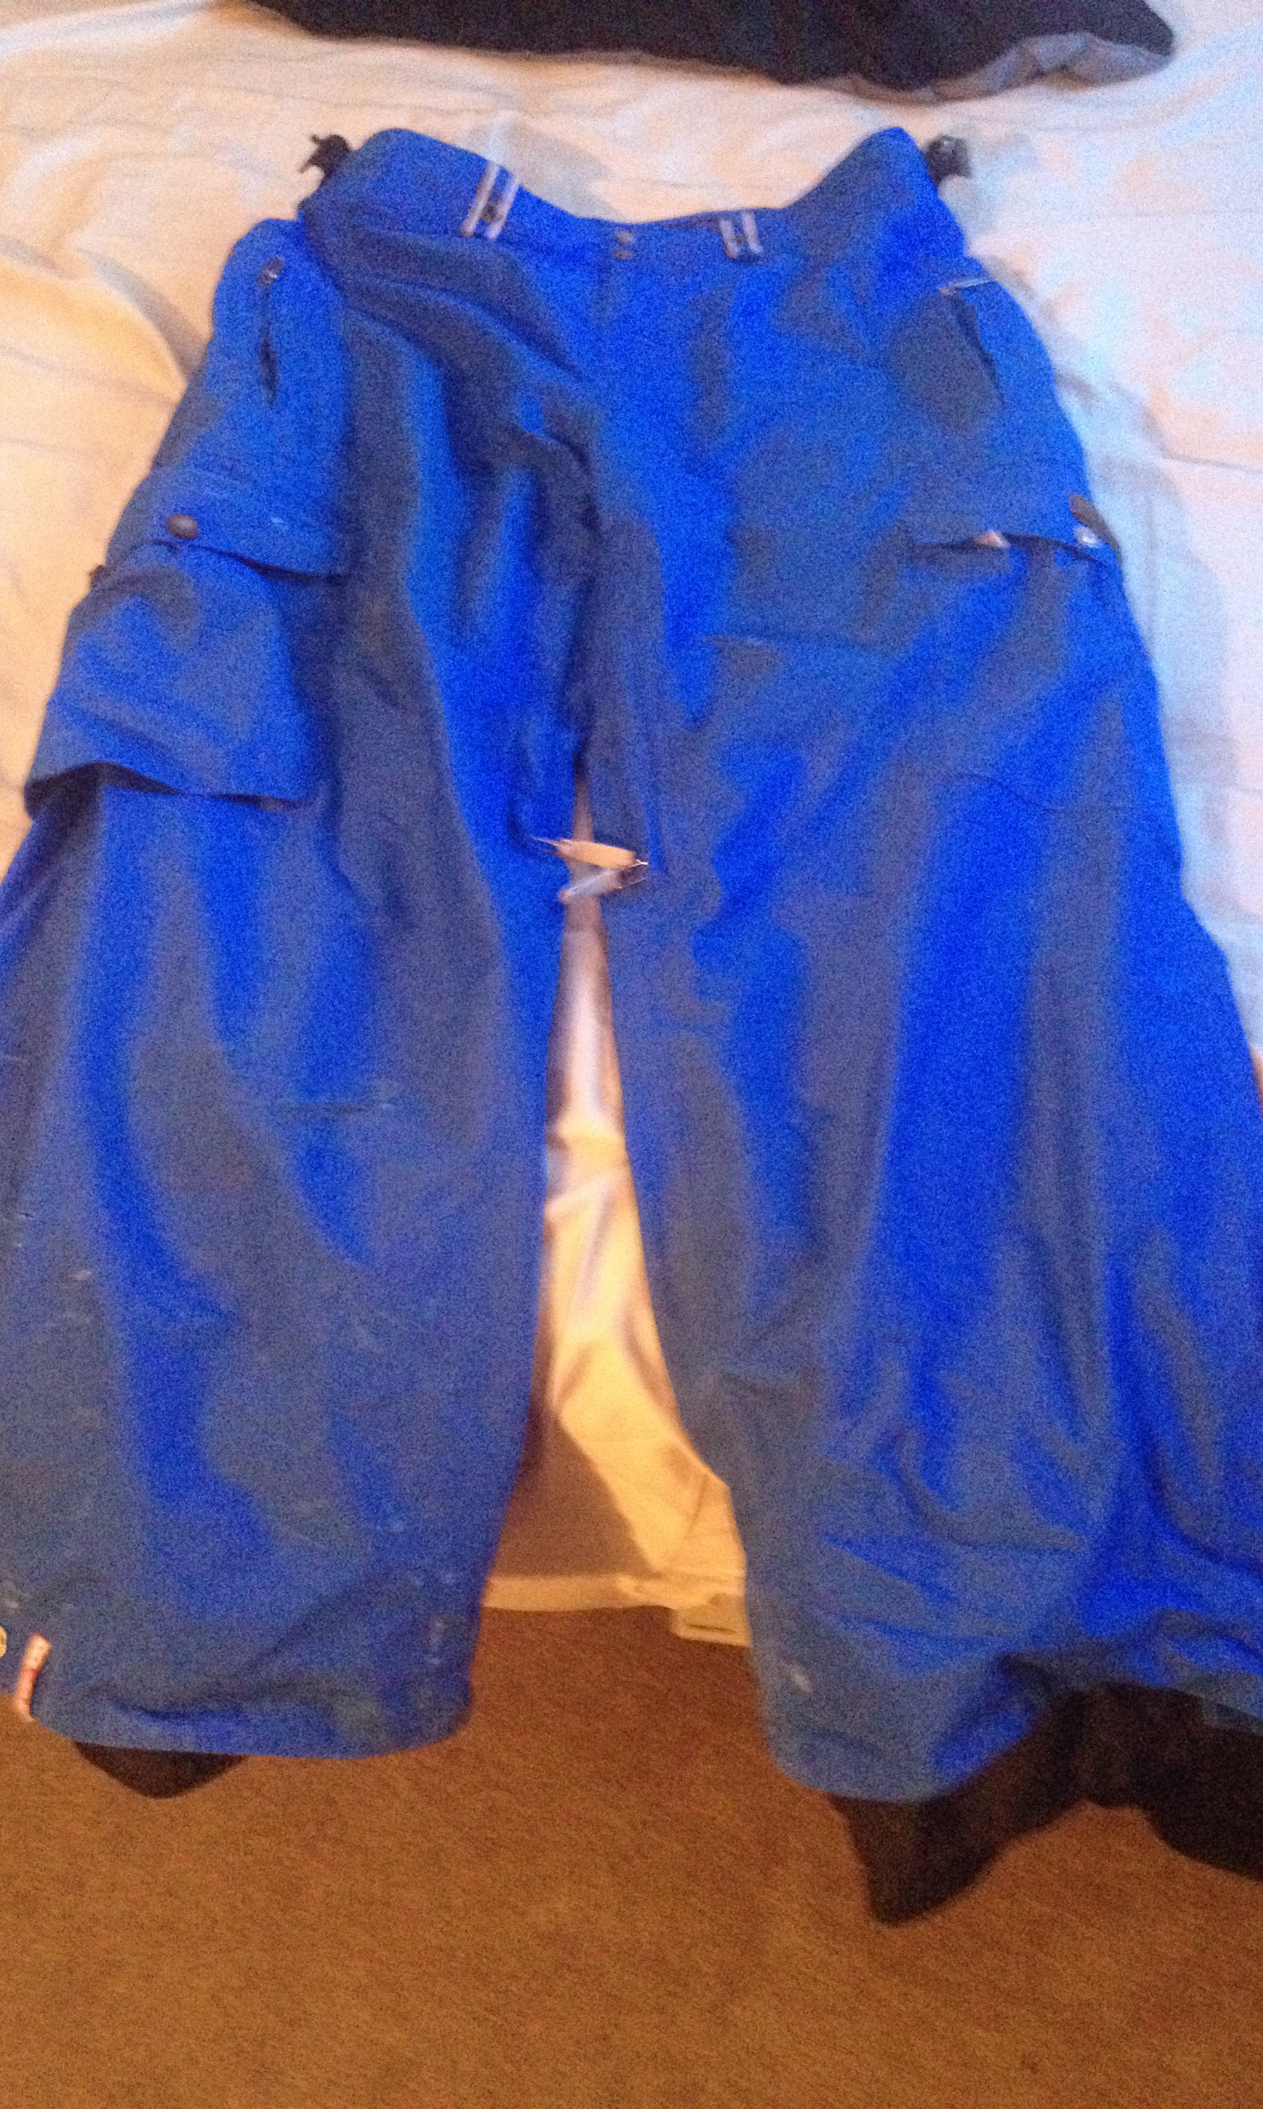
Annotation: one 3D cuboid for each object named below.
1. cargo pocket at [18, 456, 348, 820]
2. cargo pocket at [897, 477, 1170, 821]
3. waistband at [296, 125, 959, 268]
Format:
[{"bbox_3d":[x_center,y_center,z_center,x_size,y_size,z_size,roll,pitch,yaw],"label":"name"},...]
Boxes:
[{"bbox_3d":[-0.259,-0.243,1.252,0.175,0.060,0.210,-3,64,21],"label":"cargo pocket"},{"bbox_3d":[0.235,-0.237,1.249,0.155,0.050,0.210,4,64,-20],"label":"cargo pocket"},{"bbox_3d":[0.002,-0.562,1.399,0.420,0.070,0.085,0,66,0],"label":"waistband"}]

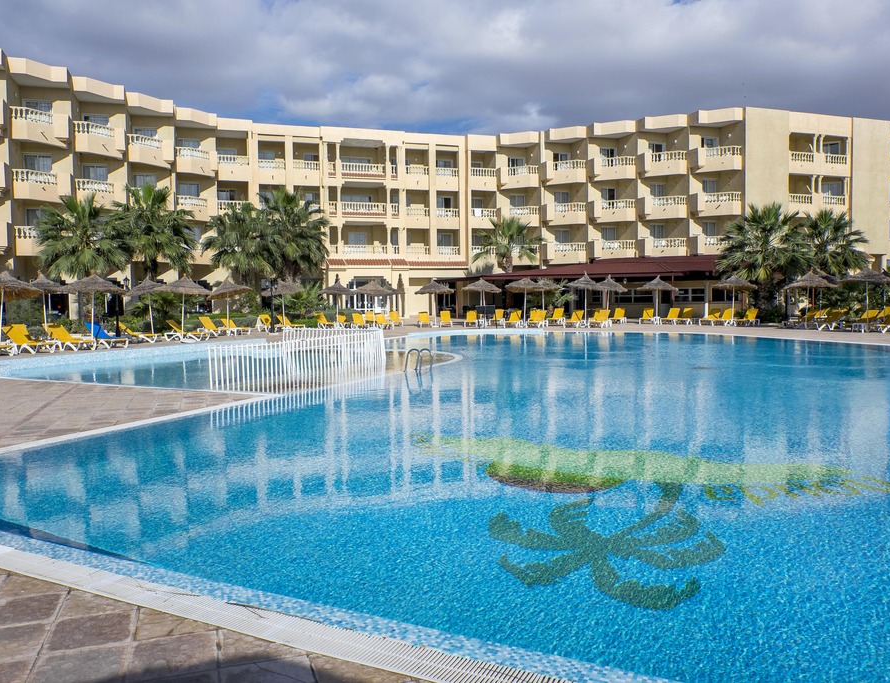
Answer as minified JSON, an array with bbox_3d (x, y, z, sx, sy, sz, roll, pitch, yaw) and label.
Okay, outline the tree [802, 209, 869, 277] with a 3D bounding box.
[{"bbox_3d":[23.439,-4.660,41.314,4.400,6.831,4.400,-1,3,0],"label":"tree"}]

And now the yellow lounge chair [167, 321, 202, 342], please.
[{"bbox_3d":[-10.857,-0.467,28.765,1.780,0.870,0.690,0,4,16],"label":"yellow lounge chair"}]

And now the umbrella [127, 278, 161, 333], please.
[{"bbox_3d":[-13.042,-1.477,30.155,2.200,2.777,2.200,-1,3,0],"label":"umbrella"}]

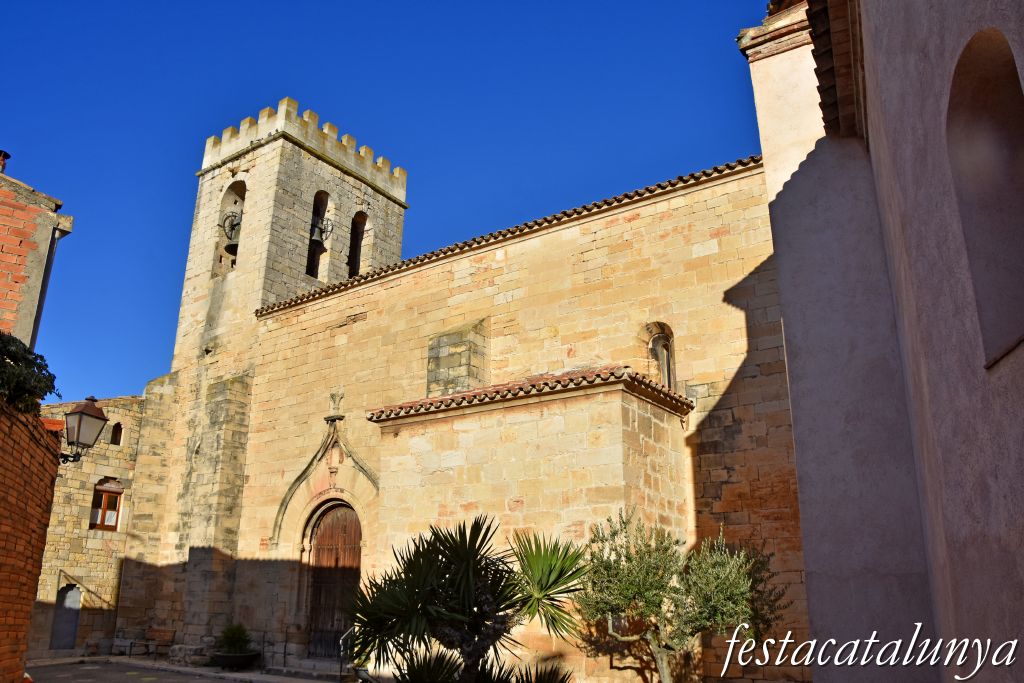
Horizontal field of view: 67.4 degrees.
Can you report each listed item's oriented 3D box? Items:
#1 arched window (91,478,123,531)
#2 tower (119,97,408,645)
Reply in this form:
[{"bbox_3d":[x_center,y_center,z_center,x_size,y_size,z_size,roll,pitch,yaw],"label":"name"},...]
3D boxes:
[{"bbox_3d":[-13.027,5.213,24.613,0.317,1.684,0.966,-12,-22,33],"label":"arched window"},{"bbox_3d":[-8.125,1.174,26.845,5.175,18.009,6.693,-12,-22,33],"label":"tower"}]

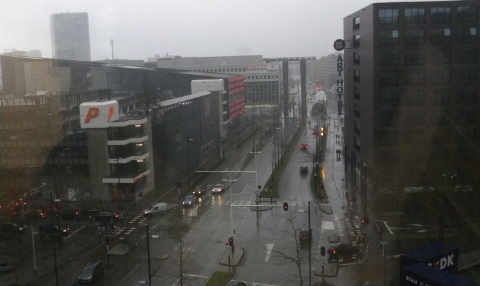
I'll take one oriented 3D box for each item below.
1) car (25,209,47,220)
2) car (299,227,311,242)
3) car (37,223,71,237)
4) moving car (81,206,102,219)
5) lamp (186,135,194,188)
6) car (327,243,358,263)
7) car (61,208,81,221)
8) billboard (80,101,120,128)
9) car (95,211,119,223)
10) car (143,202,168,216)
[{"bbox_3d":[-33.438,11.319,99.726,4.100,1.500,1.750,2,9,22],"label":"car"},{"bbox_3d":[9.210,12.947,85.377,1.750,1.500,4.200,-1,7,8],"label":"car"},{"bbox_3d":[-27.284,12.679,89.312,4.400,1.480,1.780,2,9,23],"label":"car"},{"bbox_3d":[-24.276,11.077,99.537,4.200,1.480,1.750,2,9,22],"label":"moving car"},{"bbox_3d":[-9.503,3.617,117.025,1.300,10.231,0.400,-1,8,6],"label":"lamp"},{"bbox_3d":[13.110,13.825,77.495,4.200,1.500,1.750,-4,7,-16],"label":"car"},{"bbox_3d":[-28.548,11.927,102.208,4.000,1.500,1.750,-1,7,8],"label":"car"},{"bbox_3d":[-25.239,-5.028,109.389,4.466,4.291,5.200,-1,8,8],"label":"billboard"},{"bbox_3d":[-21.772,12.085,99.385,4.300,1.500,1.750,-1,7,8],"label":"car"},{"bbox_3d":[-14.251,11.158,103.617,4.400,1.850,1.800,-7,9,-35],"label":"car"}]

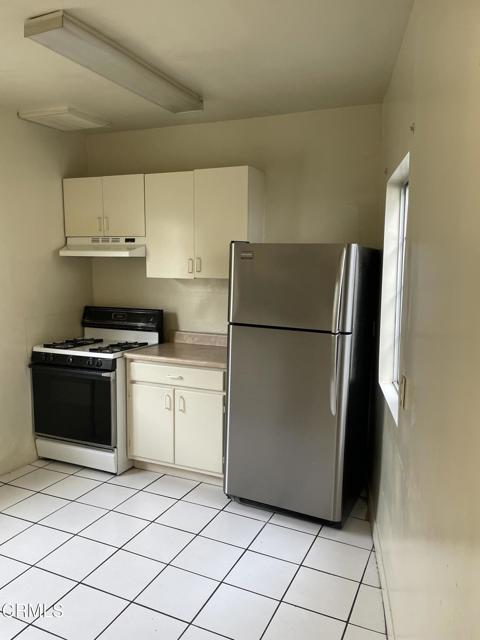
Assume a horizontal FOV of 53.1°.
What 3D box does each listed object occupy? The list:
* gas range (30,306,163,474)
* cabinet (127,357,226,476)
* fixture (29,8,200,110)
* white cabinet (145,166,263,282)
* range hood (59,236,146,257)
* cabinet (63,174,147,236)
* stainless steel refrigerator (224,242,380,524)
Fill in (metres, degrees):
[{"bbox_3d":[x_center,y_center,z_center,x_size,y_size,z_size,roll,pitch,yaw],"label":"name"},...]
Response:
[{"bbox_3d":[-1.096,0.504,3.831,0.770,1.155,0.700,4,7,24],"label":"gas range"},{"bbox_3d":[-0.319,0.682,3.622,0.810,0.818,0.630,4,7,24],"label":"cabinet"},{"bbox_3d":[-0.610,-1.376,2.679,0.227,0.073,1.197,4,7,26],"label":"fixture"},{"bbox_3d":[-0.267,-0.703,3.648,0.835,0.779,0.320,4,7,24],"label":"white cabinet"},{"bbox_3d":[-1.034,-0.588,3.921,0.760,0.162,0.480,4,7,24],"label":"range hood"},{"bbox_3d":[-1.012,-0.911,3.966,0.793,0.466,0.320,4,7,24],"label":"cabinet"},{"bbox_3d":[0.423,0.348,3.208,0.763,1.665,0.755,4,7,24],"label":"stainless steel refrigerator"}]

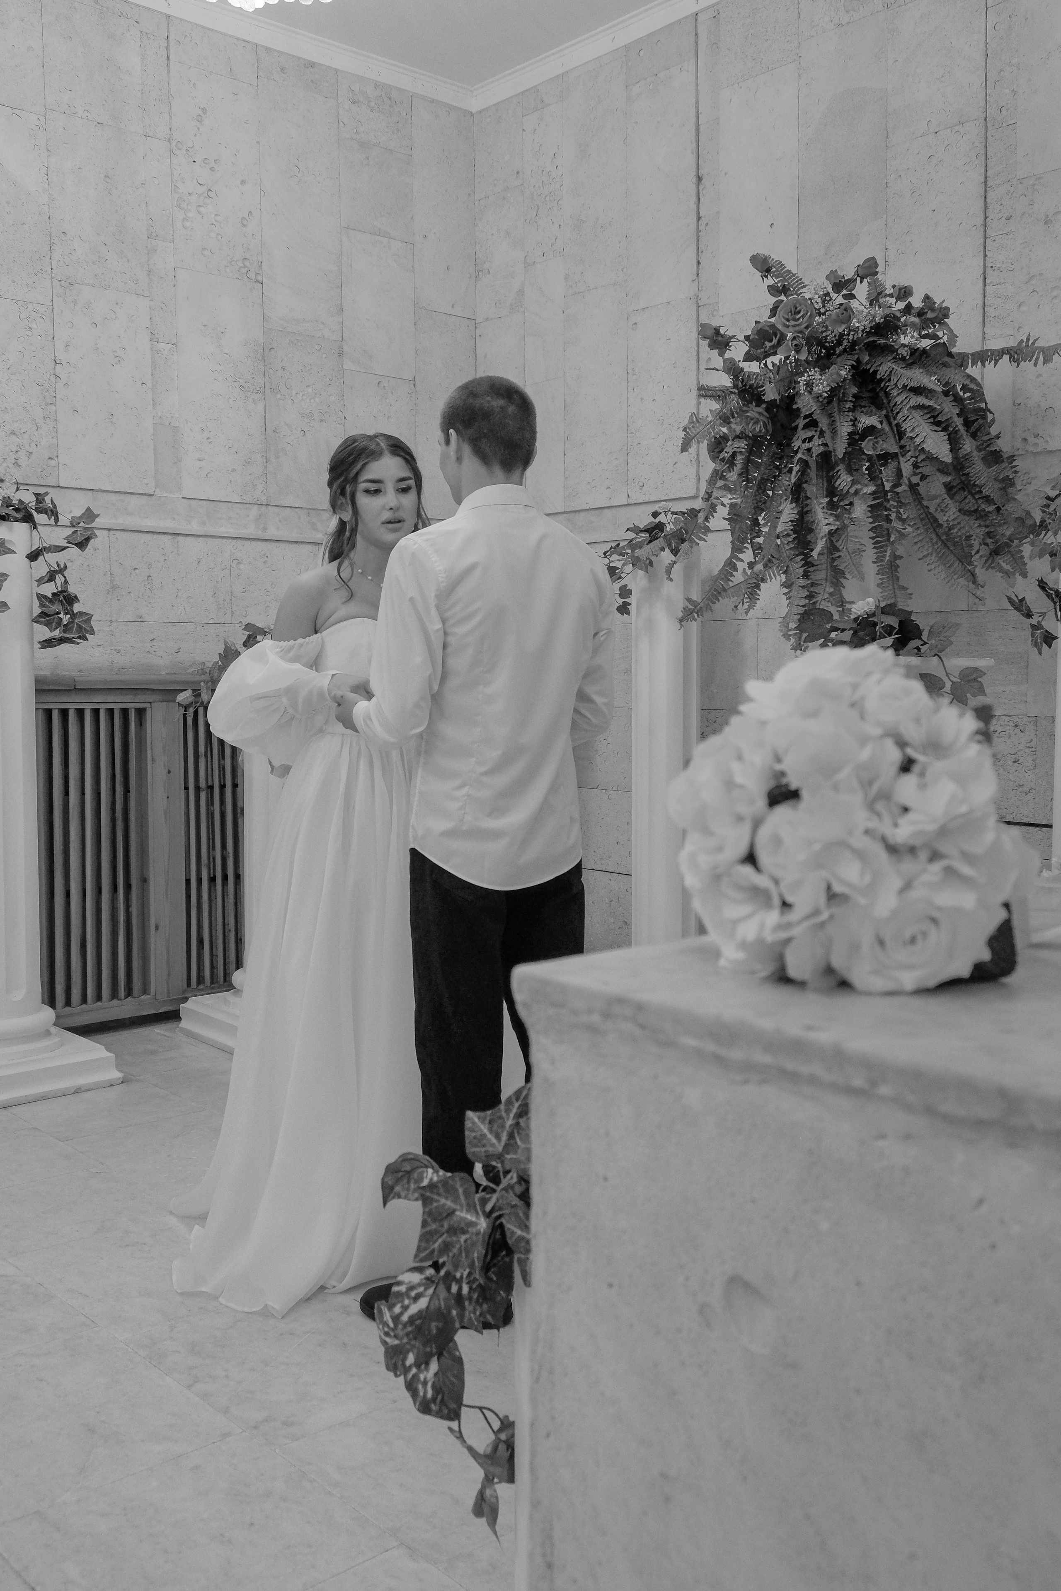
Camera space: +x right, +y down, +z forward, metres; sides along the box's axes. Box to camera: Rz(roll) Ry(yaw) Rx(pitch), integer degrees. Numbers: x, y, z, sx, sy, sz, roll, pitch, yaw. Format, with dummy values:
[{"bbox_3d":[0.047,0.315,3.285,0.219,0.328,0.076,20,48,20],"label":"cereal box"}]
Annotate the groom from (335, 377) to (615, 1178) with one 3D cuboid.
[{"bbox_3d":[-0.089,0.095,2.662,0.500,1.780,0.430,-3,6,-37],"label":"groom"}]

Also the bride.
[{"bbox_3d":[-0.387,0.126,2.806,0.640,1.690,0.660,-3,6,-36],"label":"bride"}]

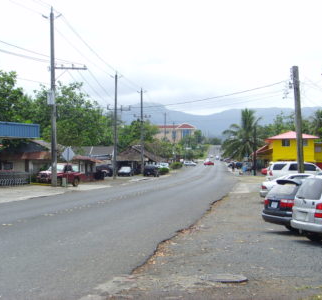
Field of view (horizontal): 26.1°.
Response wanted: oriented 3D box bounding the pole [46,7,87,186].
[{"bbox_3d":[-6.612,-3.676,48.000,2.700,12.400,0.450,-1,-1,10],"label":"pole"}]

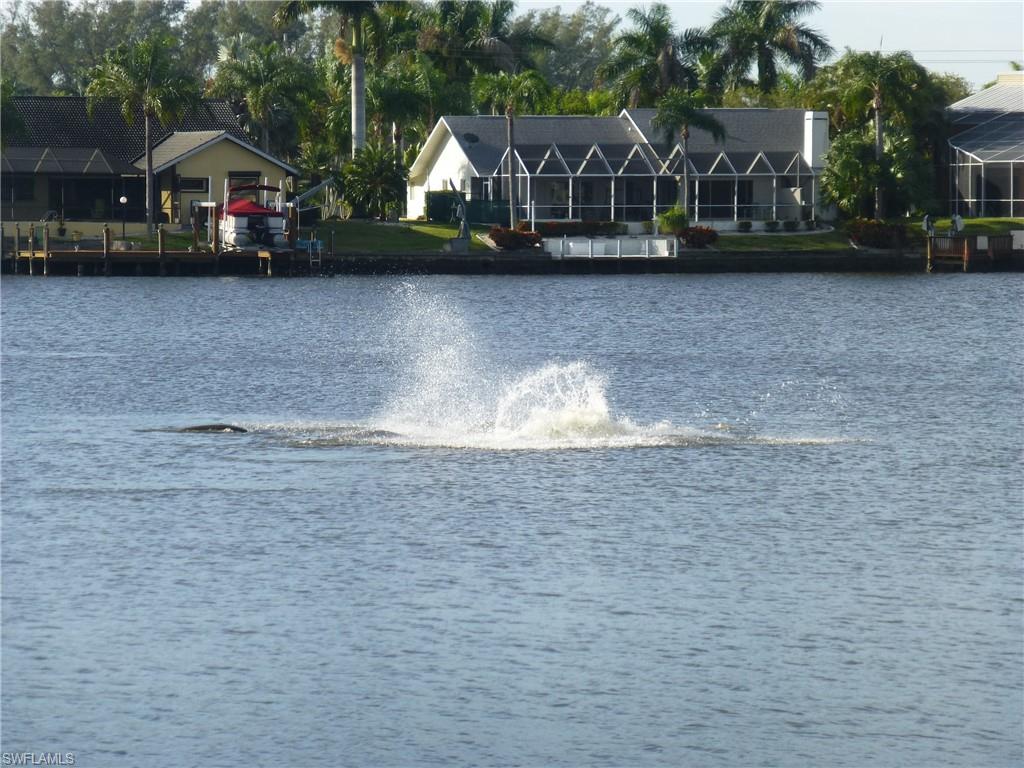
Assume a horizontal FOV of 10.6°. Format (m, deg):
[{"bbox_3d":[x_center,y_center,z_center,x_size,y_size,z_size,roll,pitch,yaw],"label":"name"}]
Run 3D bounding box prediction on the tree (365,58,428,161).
[{"bbox_3d":[-6.085,-13.154,294.000,3.295,8.504,3.295,0,2,0],"label":"tree"}]

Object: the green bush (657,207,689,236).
[{"bbox_3d":[7.863,-7.961,271.000,1.568,1.470,1.568,0,2,0],"label":"green bush"}]

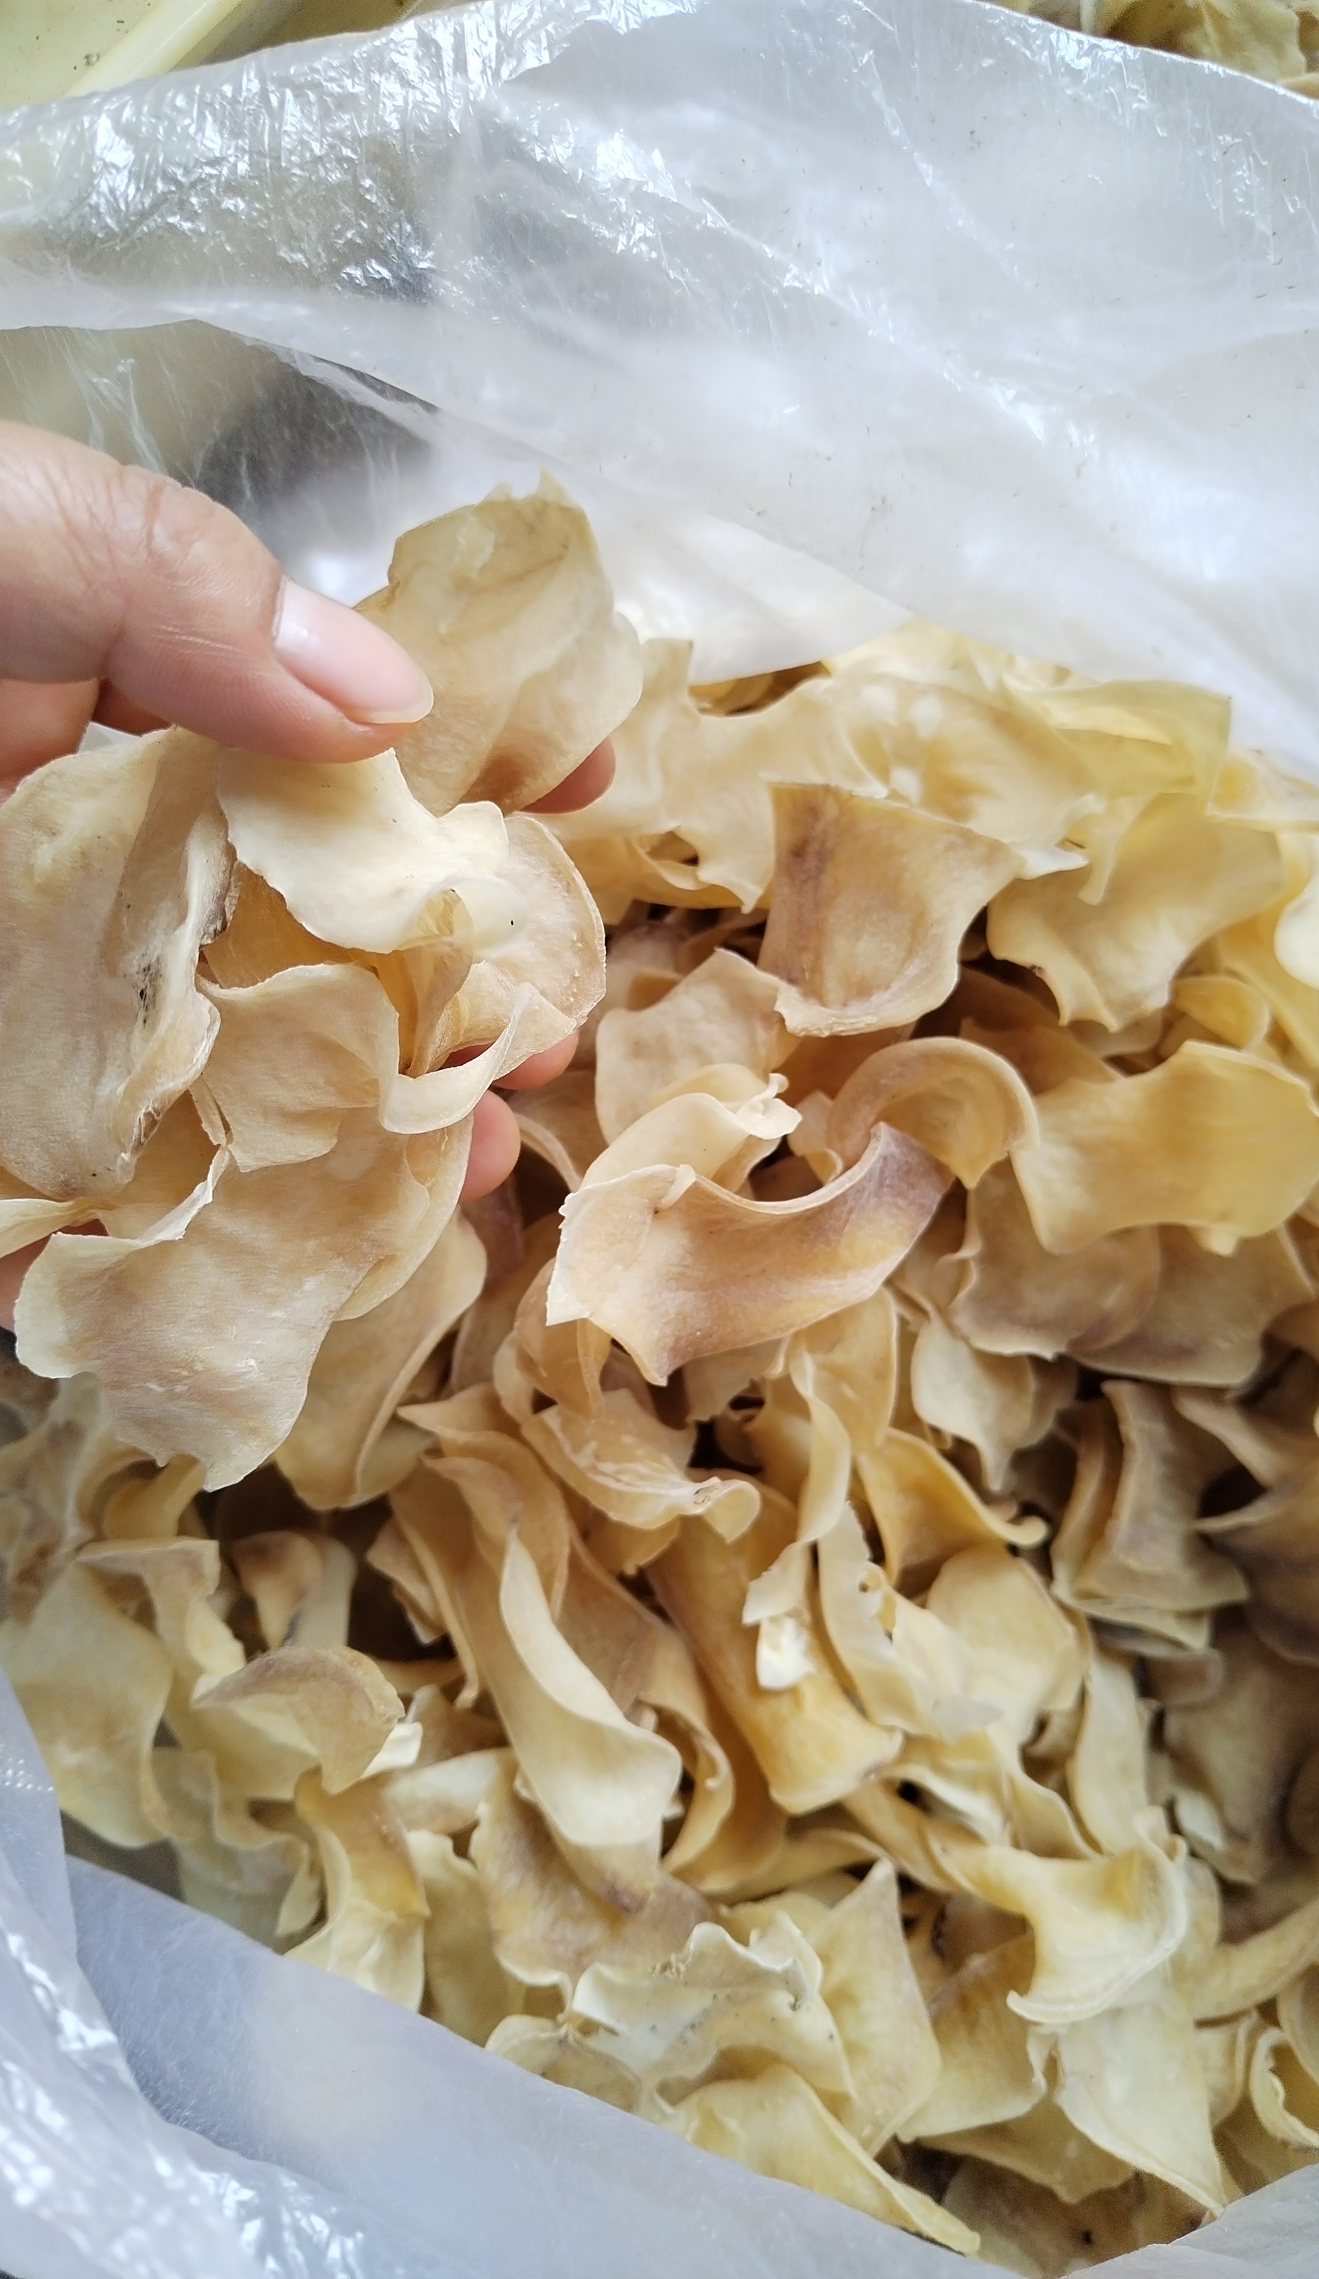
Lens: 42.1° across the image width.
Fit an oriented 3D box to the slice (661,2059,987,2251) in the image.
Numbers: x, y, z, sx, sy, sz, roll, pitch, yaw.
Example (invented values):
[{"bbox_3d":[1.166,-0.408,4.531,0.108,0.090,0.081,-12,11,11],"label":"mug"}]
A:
[{"bbox_3d":[0.025,0.166,0.275,0.047,0.015,0.029,28,76,18],"label":"slice"}]

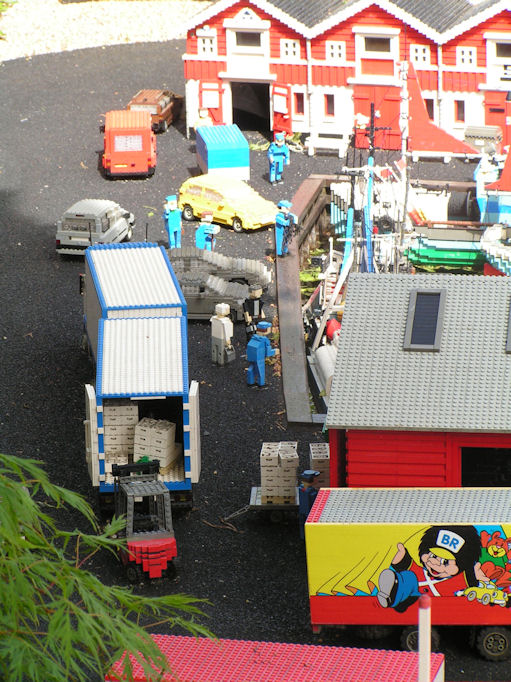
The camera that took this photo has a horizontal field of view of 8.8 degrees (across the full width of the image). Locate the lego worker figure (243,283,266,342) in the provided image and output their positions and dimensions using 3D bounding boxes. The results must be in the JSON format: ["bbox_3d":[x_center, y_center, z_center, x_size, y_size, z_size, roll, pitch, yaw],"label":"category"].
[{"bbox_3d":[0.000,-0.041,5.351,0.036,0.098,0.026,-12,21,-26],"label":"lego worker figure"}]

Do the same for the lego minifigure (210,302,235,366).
[{"bbox_3d":[-0.052,-0.012,5.272,0.034,0.098,0.024,13,24,37],"label":"lego minifigure"}]

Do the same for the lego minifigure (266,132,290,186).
[{"bbox_3d":[0.045,-0.345,6.239,0.039,0.097,0.026,-6,19,-11],"label":"lego minifigure"}]

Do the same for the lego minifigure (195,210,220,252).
[{"bbox_3d":[-0.084,-0.180,5.772,0.033,0.094,0.031,11,23,33],"label":"lego minifigure"}]

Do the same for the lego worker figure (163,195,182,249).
[{"bbox_3d":[-0.145,-0.212,5.871,0.031,0.095,0.022,-11,21,-25],"label":"lego worker figure"}]

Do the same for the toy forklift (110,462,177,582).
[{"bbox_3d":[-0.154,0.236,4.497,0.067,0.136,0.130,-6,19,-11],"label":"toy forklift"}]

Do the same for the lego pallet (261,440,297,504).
[{"bbox_3d":[0.032,0.182,4.551,0.050,0.067,0.058,0,19,5],"label":"lego pallet"}]

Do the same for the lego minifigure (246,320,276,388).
[{"bbox_3d":[0.010,0.019,5.174,0.037,0.099,0.035,-18,25,-39],"label":"lego minifigure"}]

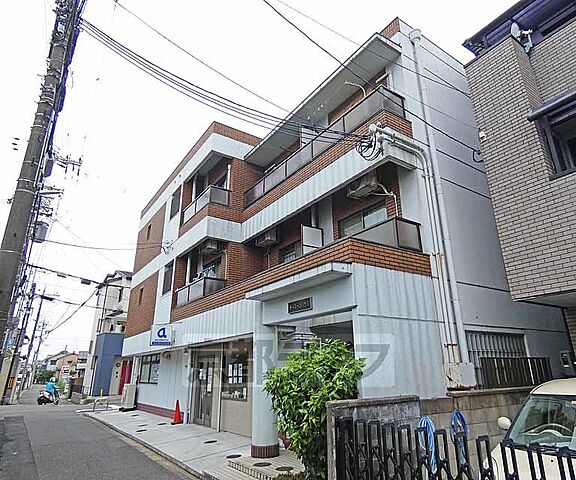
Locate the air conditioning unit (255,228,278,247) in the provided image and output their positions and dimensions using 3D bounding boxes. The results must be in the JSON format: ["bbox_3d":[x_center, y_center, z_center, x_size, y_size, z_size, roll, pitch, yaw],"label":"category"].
[{"bbox_3d":[-0.742,-0.113,10.694,0.310,0.550,0.780,12,-24,-34],"label":"air conditioning unit"}]

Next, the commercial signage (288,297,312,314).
[{"bbox_3d":[0.201,1.191,6.201,0.052,0.177,0.666,12,-24,-34],"label":"commercial signage"}]

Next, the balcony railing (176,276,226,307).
[{"bbox_3d":[-2.775,1.705,10.850,0.660,0.570,2.400,12,-24,-34],"label":"balcony railing"}]

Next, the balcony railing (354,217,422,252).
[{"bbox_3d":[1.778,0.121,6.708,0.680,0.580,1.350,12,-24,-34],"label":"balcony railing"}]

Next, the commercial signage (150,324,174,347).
[{"bbox_3d":[-3.884,2.933,10.659,0.624,0.634,0.125,12,-24,-34],"label":"commercial signage"}]

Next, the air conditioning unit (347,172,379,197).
[{"bbox_3d":[1.669,-1.277,7.477,0.312,0.562,0.801,12,-24,-34],"label":"air conditioning unit"}]

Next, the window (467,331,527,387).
[{"bbox_3d":[4.157,2.323,6.712,2.153,0.988,0.125,12,-24,-34],"label":"window"}]

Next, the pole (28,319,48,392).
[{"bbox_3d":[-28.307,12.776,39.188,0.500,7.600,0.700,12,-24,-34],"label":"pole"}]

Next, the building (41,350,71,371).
[{"bbox_3d":[-42.377,23.358,64.000,7.200,6.400,7.200,12,-24,-34],"label":"building"}]

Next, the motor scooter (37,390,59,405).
[{"bbox_3d":[-12.633,8.171,18.401,0.650,1.030,1.650,0,-19,-4],"label":"motor scooter"}]

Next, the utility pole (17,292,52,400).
[{"bbox_3d":[-17.467,7.072,24.074,0.850,7.400,0.400,13,-24,-34],"label":"utility pole"}]

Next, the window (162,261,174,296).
[{"bbox_3d":[-4.316,1.350,12.564,0.125,0.998,0.967,12,-24,-34],"label":"window"}]

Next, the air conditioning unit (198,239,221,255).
[{"bbox_3d":[-2.601,0.152,11.329,0.310,0.550,0.780,12,-24,-34],"label":"air conditioning unit"}]

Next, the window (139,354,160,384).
[{"bbox_3d":[-5.418,5.053,13.613,0.120,1.100,2.500,12,-24,-34],"label":"window"}]

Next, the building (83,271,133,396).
[{"bbox_3d":[-11.061,6.939,26.155,5.824,8.372,5.720,12,-24,-34],"label":"building"}]

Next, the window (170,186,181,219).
[{"bbox_3d":[-4.285,-1.389,13.318,0.125,0.998,1.040,12,-24,-34],"label":"window"}]

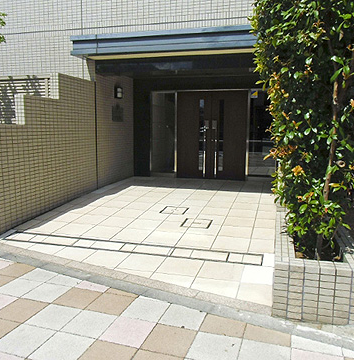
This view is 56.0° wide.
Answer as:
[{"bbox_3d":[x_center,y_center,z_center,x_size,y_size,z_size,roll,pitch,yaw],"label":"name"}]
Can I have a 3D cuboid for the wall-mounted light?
[{"bbox_3d":[-1.225,-1.848,7.006,0.090,0.245,0.250,2,10,16],"label":"wall-mounted light"}]

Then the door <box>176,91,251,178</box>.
[{"bbox_3d":[0.760,-0.974,7.394,1.580,1.960,0.100,2,10,16],"label":"door"}]

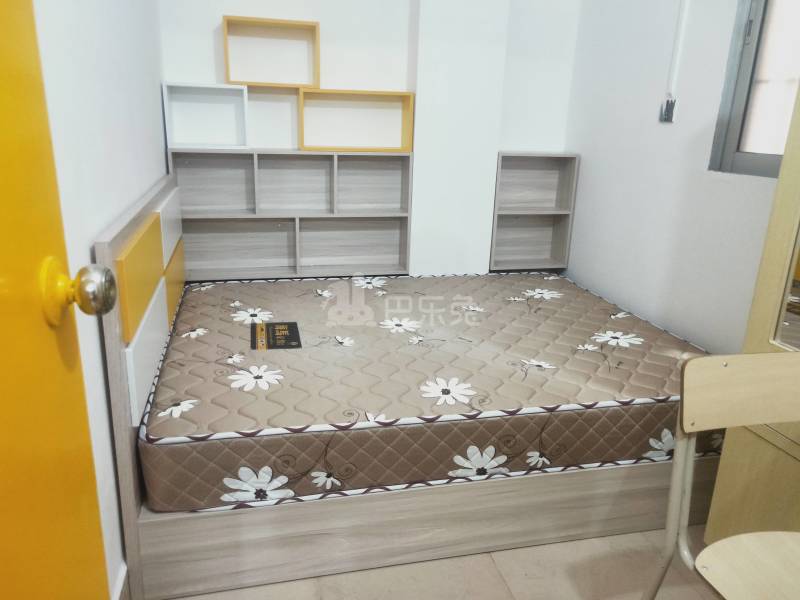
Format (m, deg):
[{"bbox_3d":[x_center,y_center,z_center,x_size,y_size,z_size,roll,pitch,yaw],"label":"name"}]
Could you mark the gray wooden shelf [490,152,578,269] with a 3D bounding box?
[{"bbox_3d":[0.725,-0.511,3.294,0.477,0.644,0.200,-2,19,-13],"label":"gray wooden shelf"}]

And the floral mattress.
[{"bbox_3d":[0.116,0.219,2.453,2.033,0.246,1.456,-2,19,-14],"label":"floral mattress"}]

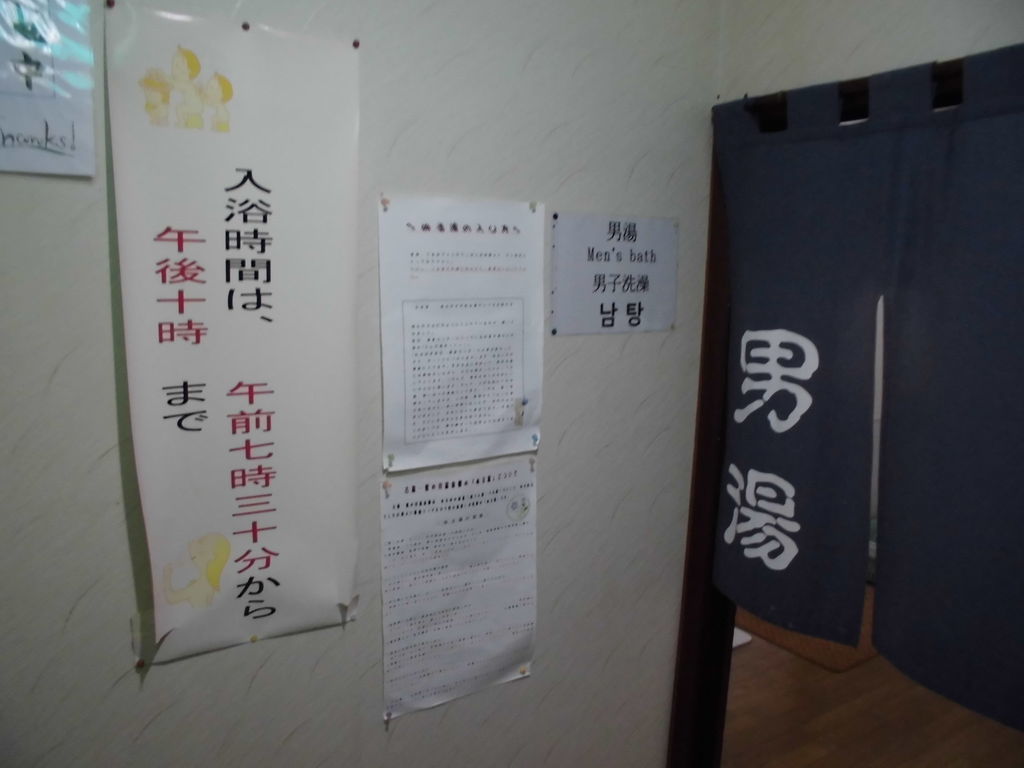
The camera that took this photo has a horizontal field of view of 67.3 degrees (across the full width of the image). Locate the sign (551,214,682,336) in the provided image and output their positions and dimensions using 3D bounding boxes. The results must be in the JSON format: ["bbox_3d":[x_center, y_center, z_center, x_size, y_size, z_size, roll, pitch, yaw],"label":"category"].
[{"bbox_3d":[0.193,-0.196,1.388,0.290,0.211,0.010,-4,12,-31],"label":"sign"}]

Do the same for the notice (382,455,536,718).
[{"bbox_3d":[-0.082,0.347,1.326,0.295,0.424,0.010,-4,12,-31],"label":"notice"}]

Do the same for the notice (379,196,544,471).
[{"bbox_3d":[-0.073,-0.077,1.249,0.295,0.422,0.010,-4,12,-31],"label":"notice"}]

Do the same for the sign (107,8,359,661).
[{"bbox_3d":[-0.364,-0.041,1.071,0.318,0.870,0.020,-4,12,-31],"label":"sign"}]

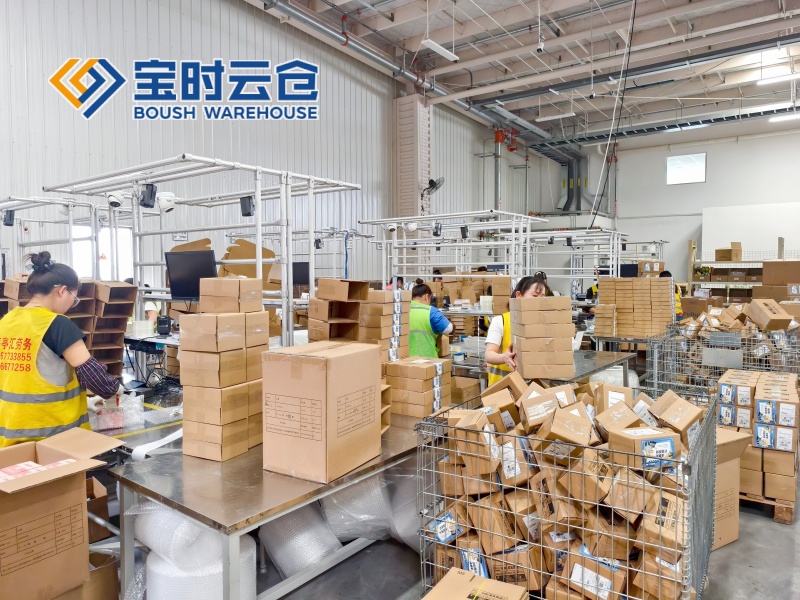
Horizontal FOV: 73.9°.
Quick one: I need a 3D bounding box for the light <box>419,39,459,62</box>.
[{"bbox_3d":[0.802,-4.881,10.398,0.150,0.070,1.200,2,3,36],"label":"light"}]

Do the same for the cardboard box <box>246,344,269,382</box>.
[{"bbox_3d":[-0.775,0.298,2.566,0.228,0.158,0.167,1,2,24],"label":"cardboard box"}]

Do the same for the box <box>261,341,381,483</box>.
[{"bbox_3d":[-0.321,0.451,2.270,0.327,0.483,0.396,1,3,29],"label":"box"}]

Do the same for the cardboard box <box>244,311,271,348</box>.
[{"bbox_3d":[-0.773,0.140,2.557,0.228,0.158,0.167,1,2,26],"label":"cardboard box"}]

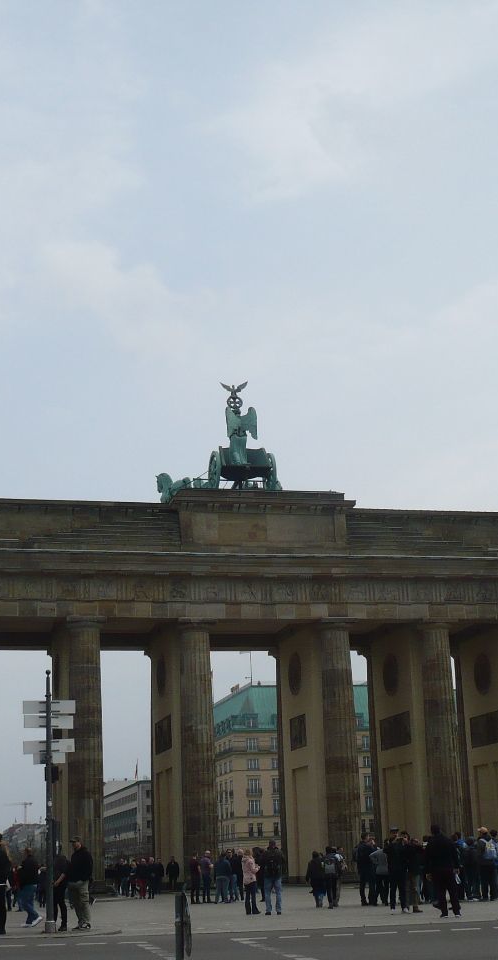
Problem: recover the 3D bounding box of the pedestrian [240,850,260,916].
[{"bbox_3d":[0.013,10.435,33.590,0.420,1.600,0.460,7,-18,-29],"label":"pedestrian"}]

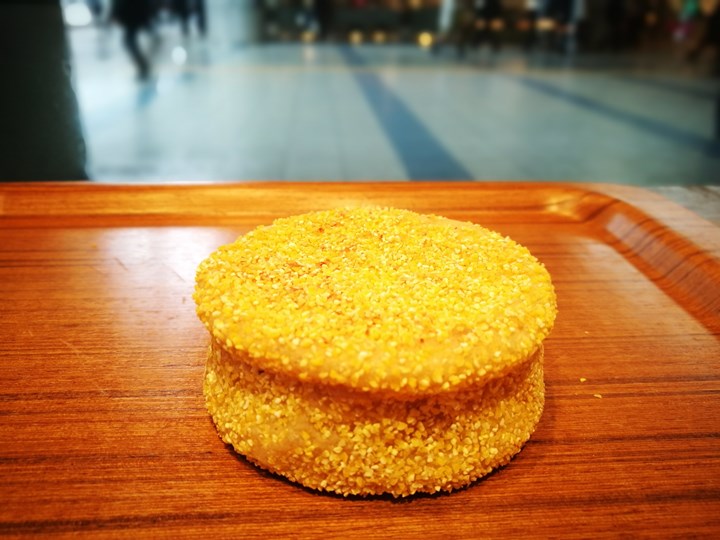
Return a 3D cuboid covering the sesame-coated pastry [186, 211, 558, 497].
[{"bbox_3d":[0.004,0.014,0.151,0.091,0.037,0.091,0,25,0],"label":"sesame-coated pastry"}]

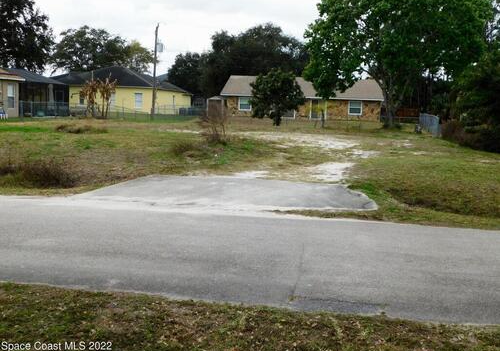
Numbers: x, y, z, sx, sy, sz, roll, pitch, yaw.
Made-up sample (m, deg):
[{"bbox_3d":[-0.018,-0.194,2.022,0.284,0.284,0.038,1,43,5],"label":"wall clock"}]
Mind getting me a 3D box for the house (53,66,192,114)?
[{"bbox_3d":[-13.301,-8.785,67.106,11.500,4.800,15.000,3,6,7],"label":"house"}]

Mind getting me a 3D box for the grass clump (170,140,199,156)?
[{"bbox_3d":[-1.985,-0.818,19.700,0.850,0.480,0.750,2,6,0],"label":"grass clump"}]

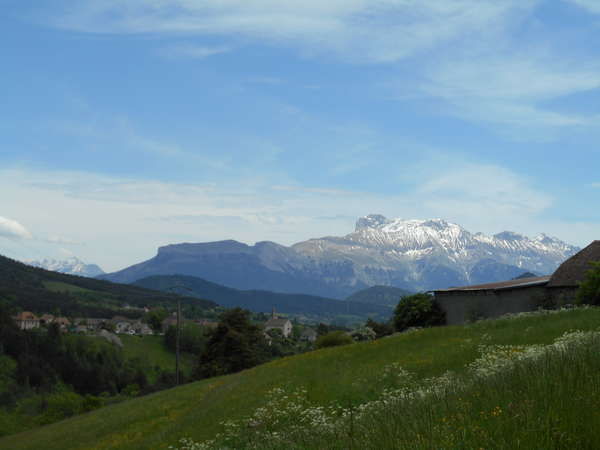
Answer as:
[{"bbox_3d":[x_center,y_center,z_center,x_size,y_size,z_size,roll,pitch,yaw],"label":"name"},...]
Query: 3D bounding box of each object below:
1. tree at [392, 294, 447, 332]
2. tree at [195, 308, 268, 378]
[{"bbox_3d":[9.470,7.010,92.000,4.280,3.330,4.000,1,-5,0],"label":"tree"},{"bbox_3d":[-6.370,11.210,108.000,6.880,6.880,6.500,1,-5,0],"label":"tree"}]

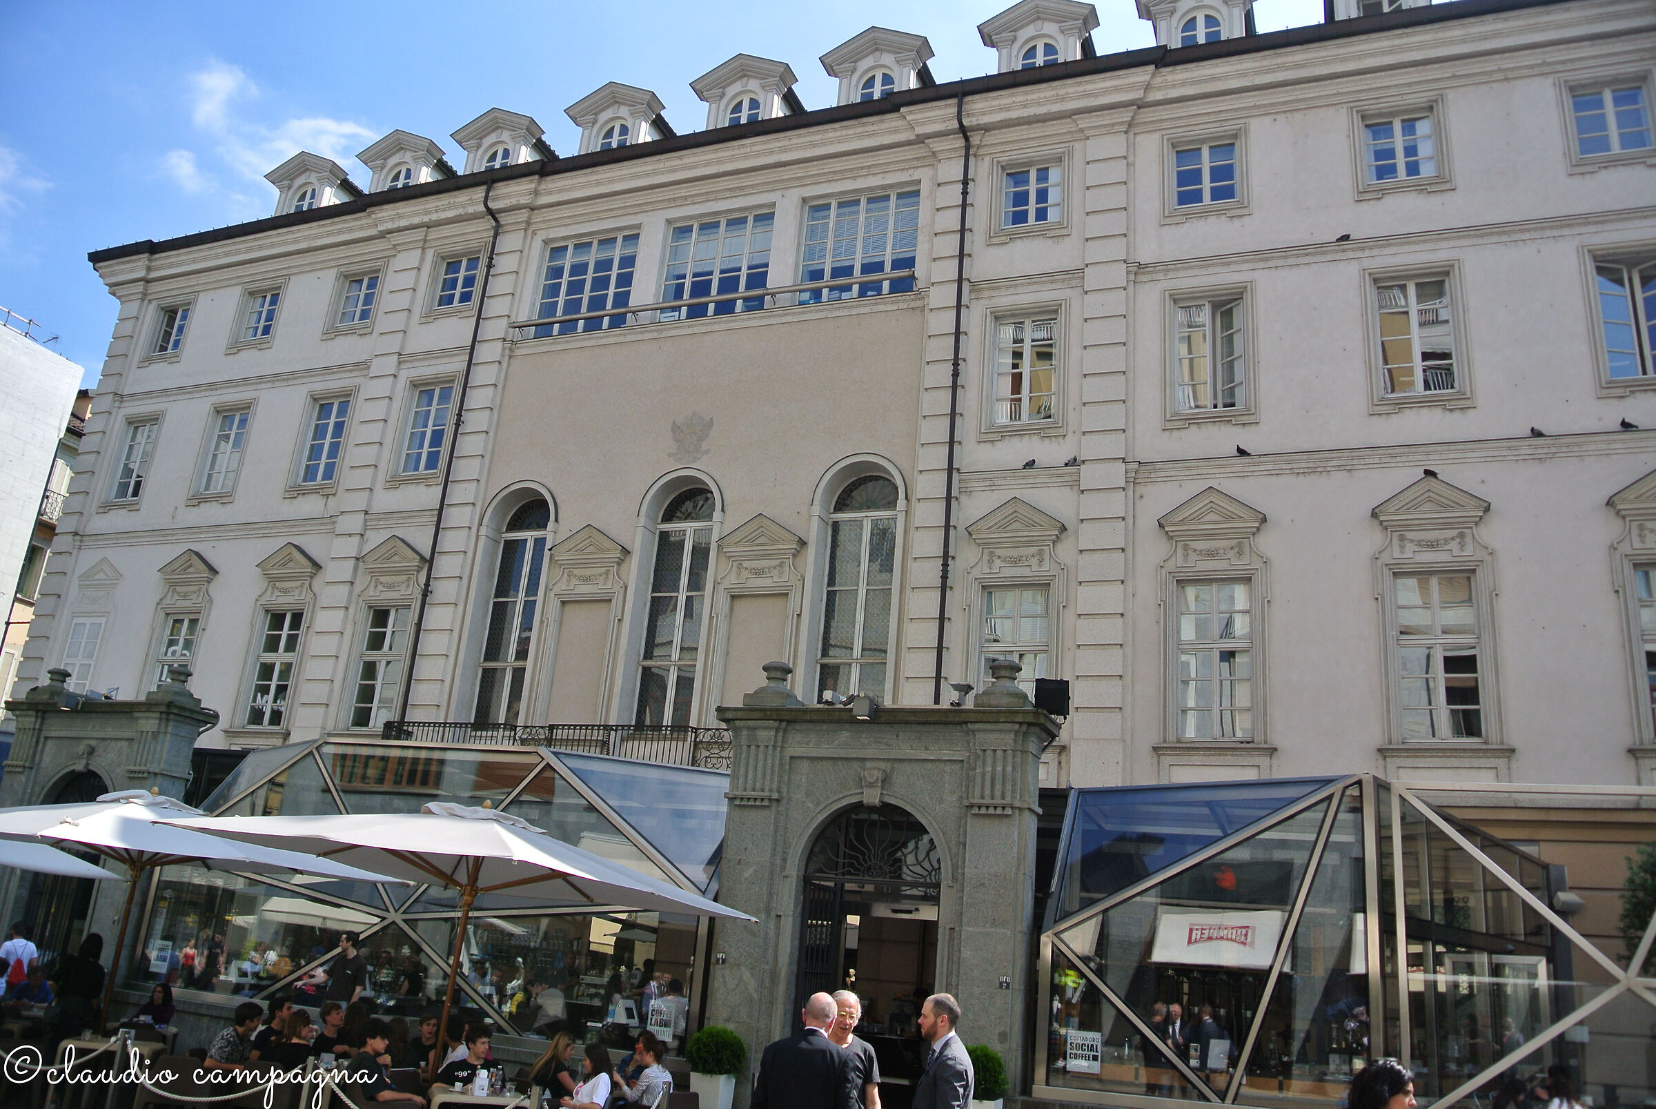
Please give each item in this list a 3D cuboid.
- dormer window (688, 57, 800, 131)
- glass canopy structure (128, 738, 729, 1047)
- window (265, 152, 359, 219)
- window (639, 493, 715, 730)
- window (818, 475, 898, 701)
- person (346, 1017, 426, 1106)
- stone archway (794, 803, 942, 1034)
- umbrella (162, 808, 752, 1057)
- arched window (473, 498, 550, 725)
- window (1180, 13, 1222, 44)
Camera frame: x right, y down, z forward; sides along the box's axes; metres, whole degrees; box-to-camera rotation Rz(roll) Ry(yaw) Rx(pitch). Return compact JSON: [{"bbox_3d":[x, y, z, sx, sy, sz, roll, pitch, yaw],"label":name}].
[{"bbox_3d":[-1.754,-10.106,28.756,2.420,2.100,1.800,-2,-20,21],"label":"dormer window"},{"bbox_3d":[-5.043,4.937,18.111,9.400,4.100,4.000,-4,-20,23],"label":"glass canopy structure"},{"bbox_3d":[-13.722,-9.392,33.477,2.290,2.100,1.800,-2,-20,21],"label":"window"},{"bbox_3d":[-2.993,1.021,24.661,1.450,5.200,0.300,-2,-20,21],"label":"window"},{"bbox_3d":[0.560,0.871,23.320,1.450,5.200,0.300,-2,-20,21],"label":"window"},{"bbox_3d":[-2.855,3.770,8.242,0.780,1.270,0.520,2,-19,9],"label":"person"},{"bbox_3d":[0.464,4.714,14.040,1.750,3.710,0.550,-2,-20,21],"label":"stone archway"},{"bbox_3d":[-2.573,3.107,8.527,3.000,2.750,3.000,-4,-20,24],"label":"umbrella"},{"bbox_3d":[-6.564,1.171,26.009,1.450,5.200,0.300,-2,-20,21],"label":"arched window"},{"bbox_3d":[7.425,-10.327,24.736,0.850,1.200,0.200,-2,-20,21],"label":"window"}]

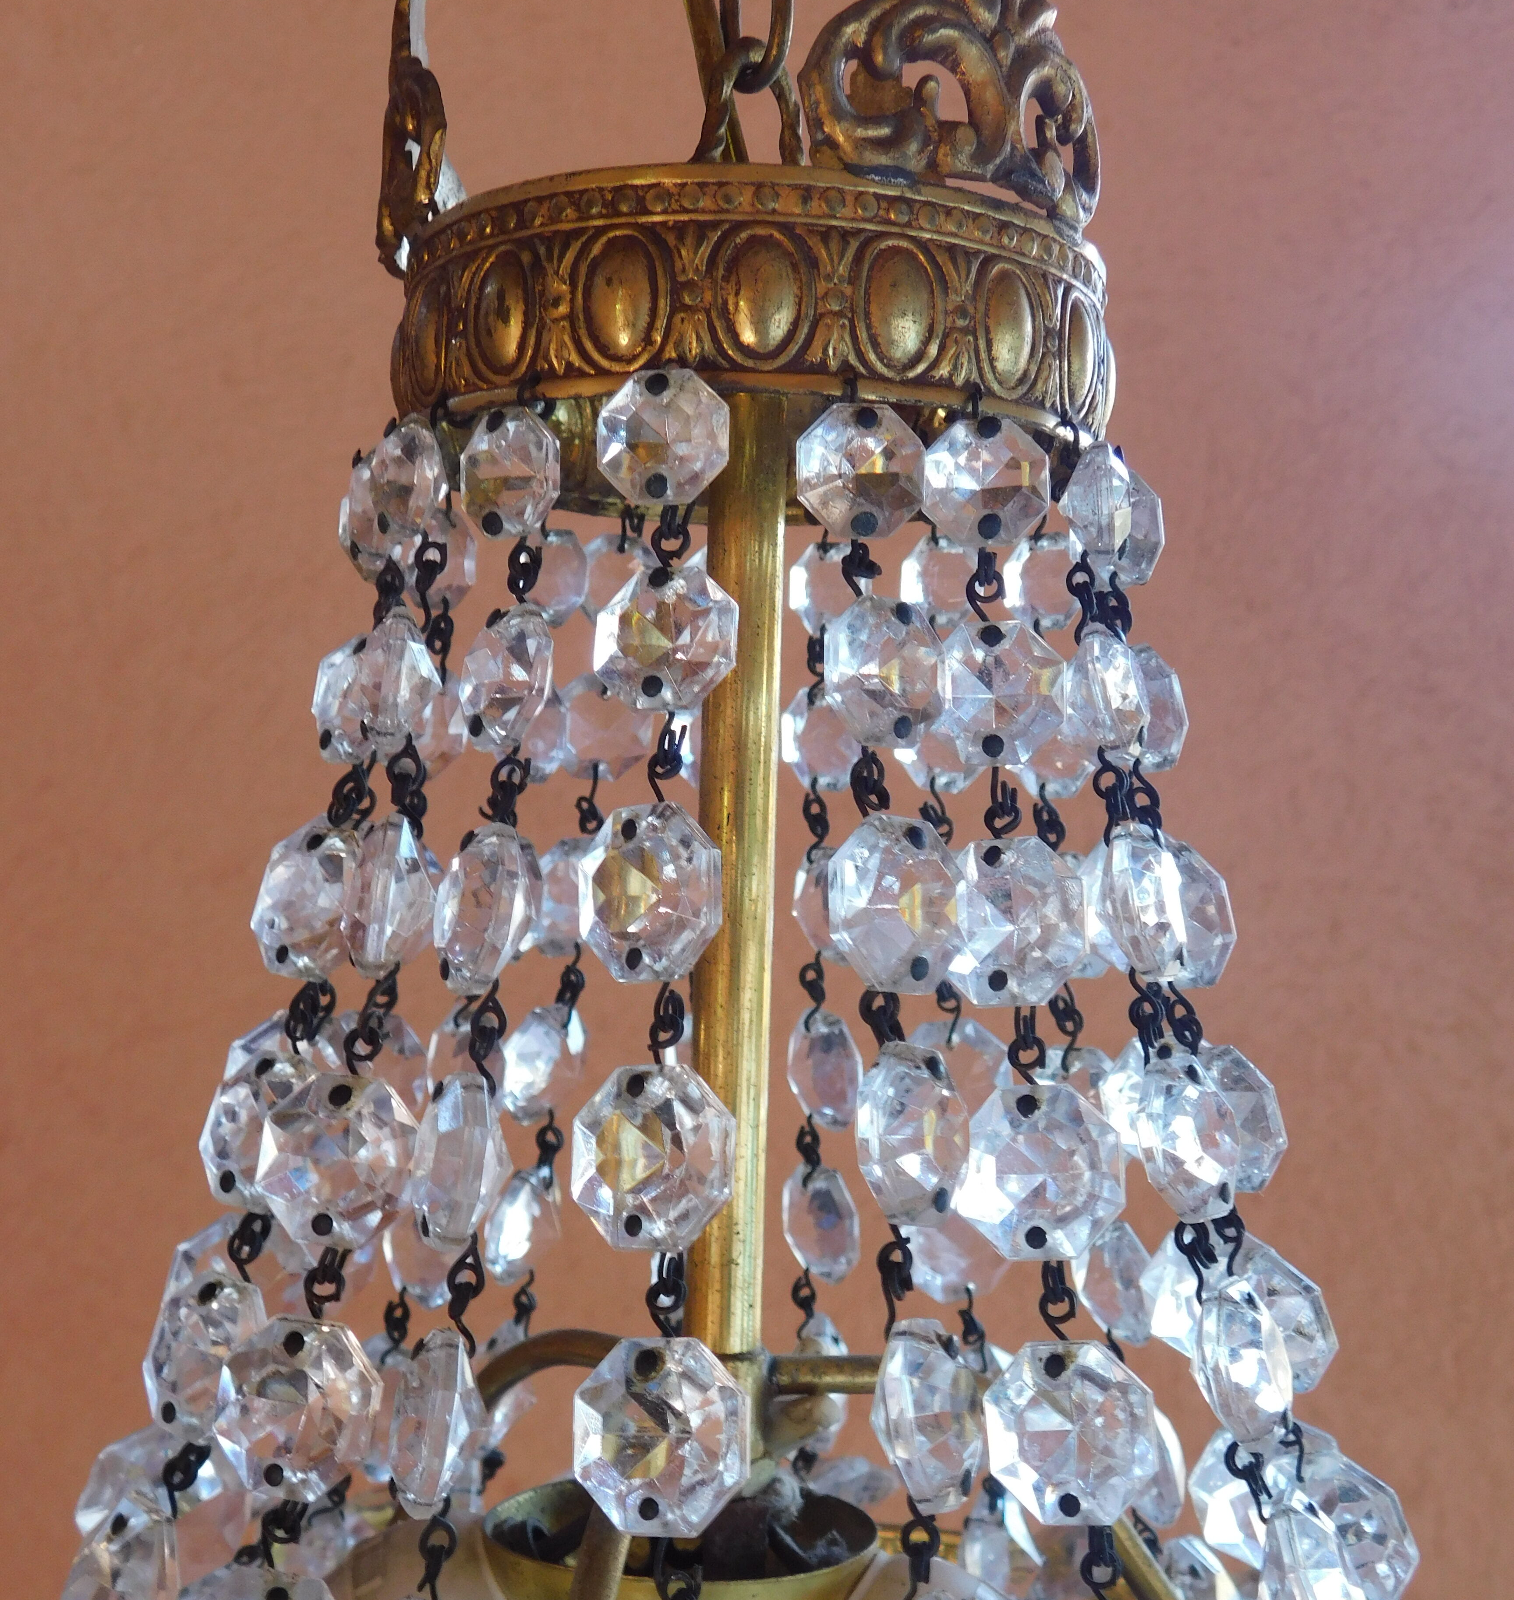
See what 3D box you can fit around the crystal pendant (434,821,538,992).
[{"bbox_3d":[-0.029,0.011,0.225,0.009,0.018,0.018,12,-5,-35],"label":"crystal pendant"}]

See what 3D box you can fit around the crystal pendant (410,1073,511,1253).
[{"bbox_3d":[-0.031,0.038,0.217,0.010,0.018,0.018,9,-12,-13],"label":"crystal pendant"}]

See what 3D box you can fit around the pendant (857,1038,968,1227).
[{"bbox_3d":[0.016,0.034,0.214,0.009,0.019,0.018,-12,-15,40],"label":"pendant"}]

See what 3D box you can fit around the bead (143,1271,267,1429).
[{"bbox_3d":[-0.063,0.064,0.242,0.018,0.018,0.009,9,-10,40],"label":"bead"}]

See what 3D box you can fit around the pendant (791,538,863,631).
[{"bbox_3d":[0.012,-0.033,0.326,0.015,0.015,0.007,2,6,24],"label":"pendant"}]

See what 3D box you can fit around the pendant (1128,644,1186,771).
[{"bbox_3d":[0.046,-0.011,0.256,0.007,0.015,0.015,-4,-4,-41],"label":"pendant"}]

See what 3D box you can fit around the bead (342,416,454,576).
[{"bbox_3d":[-0.043,-0.037,0.252,0.015,0.015,0.007,11,9,34],"label":"bead"}]

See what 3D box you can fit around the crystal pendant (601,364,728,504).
[{"bbox_3d":[-0.010,-0.040,0.230,0.015,0.015,0.007,3,10,13],"label":"crystal pendant"}]

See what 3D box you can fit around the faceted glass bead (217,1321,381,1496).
[{"bbox_3d":[-0.048,0.064,0.220,0.018,0.018,0.010,4,-11,15],"label":"faceted glass bead"}]

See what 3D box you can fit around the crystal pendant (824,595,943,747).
[{"bbox_3d":[0.013,-0.013,0.219,0.015,0.015,0.007,6,-9,-36],"label":"crystal pendant"}]

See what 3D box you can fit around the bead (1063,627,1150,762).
[{"bbox_3d":[0.041,-0.012,0.246,0.008,0.015,0.015,-12,-6,22],"label":"bead"}]

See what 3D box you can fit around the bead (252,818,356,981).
[{"bbox_3d":[-0.053,0.012,0.248,0.018,0.018,0.009,9,-5,27],"label":"bead"}]

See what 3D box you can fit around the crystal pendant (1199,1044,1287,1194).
[{"bbox_3d":[0.057,0.039,0.257,0.009,0.018,0.018,-9,-4,-36],"label":"crystal pendant"}]

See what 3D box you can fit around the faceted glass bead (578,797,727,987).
[{"bbox_3d":[-0.011,0.009,0.219,0.018,0.018,0.009,-3,-3,35],"label":"faceted glass bead"}]

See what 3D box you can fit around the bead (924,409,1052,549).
[{"bbox_3d":[0.025,-0.034,0.227,0.015,0.015,0.008,0,-5,-8],"label":"bead"}]

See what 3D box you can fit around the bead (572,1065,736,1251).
[{"bbox_3d":[-0.010,0.036,0.212,0.019,0.019,0.009,-4,-11,29],"label":"bead"}]

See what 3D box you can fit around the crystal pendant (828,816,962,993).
[{"bbox_3d":[0.014,0.011,0.219,0.017,0.018,0.010,10,-16,-43],"label":"crystal pendant"}]

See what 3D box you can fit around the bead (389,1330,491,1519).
[{"bbox_3d":[-0.032,0.063,0.212,0.010,0.018,0.018,8,-13,-9],"label":"bead"}]

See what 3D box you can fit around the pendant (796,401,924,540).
[{"bbox_3d":[0.011,-0.035,0.225,0.015,0.015,0.008,1,-5,-14],"label":"pendant"}]

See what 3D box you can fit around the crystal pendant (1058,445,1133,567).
[{"bbox_3d":[0.041,-0.036,0.254,0.008,0.014,0.014,-3,-3,24],"label":"crystal pendant"}]

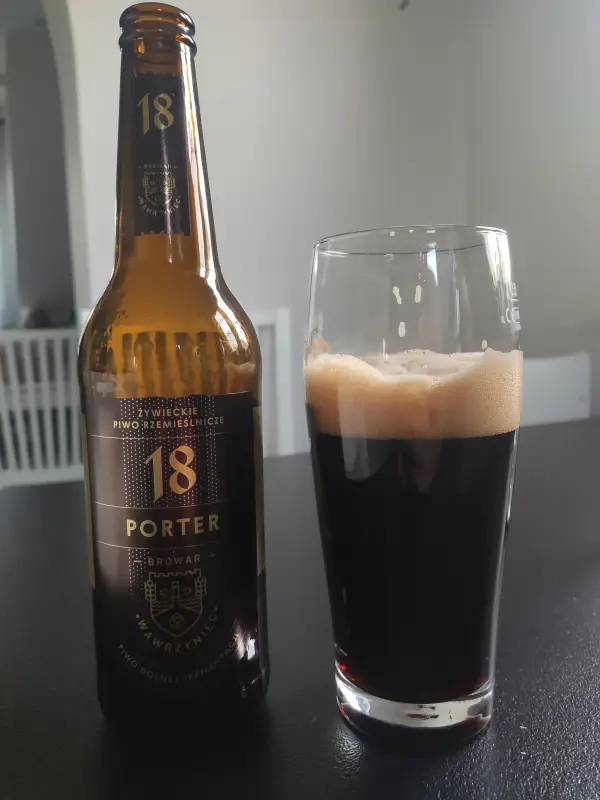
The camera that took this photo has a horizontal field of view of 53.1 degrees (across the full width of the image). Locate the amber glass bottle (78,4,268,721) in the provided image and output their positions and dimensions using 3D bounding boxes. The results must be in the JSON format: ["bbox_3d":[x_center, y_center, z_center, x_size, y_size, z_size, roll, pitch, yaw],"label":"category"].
[{"bbox_3d":[-0.048,-0.007,0.230,0.068,0.260,0.068,-2,6,-10],"label":"amber glass bottle"}]

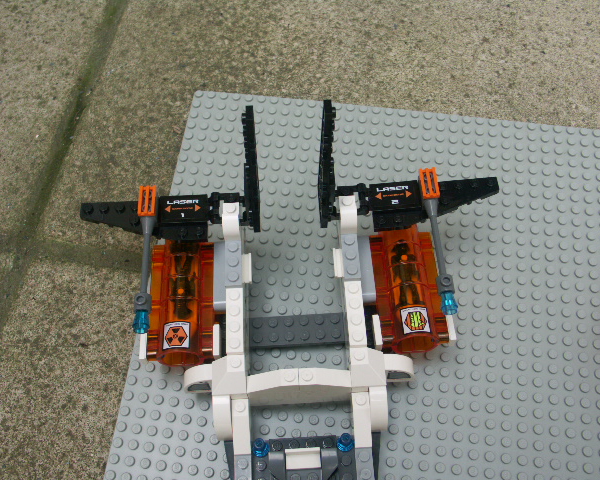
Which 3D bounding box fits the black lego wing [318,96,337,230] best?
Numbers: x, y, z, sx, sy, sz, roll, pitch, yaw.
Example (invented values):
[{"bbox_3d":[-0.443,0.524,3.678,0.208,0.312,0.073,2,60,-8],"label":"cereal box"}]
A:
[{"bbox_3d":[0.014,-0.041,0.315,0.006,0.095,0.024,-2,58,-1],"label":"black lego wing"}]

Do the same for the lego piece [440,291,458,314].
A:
[{"bbox_3d":[0.067,0.028,0.275,0.008,0.008,0.010,-3,65,0],"label":"lego piece"}]

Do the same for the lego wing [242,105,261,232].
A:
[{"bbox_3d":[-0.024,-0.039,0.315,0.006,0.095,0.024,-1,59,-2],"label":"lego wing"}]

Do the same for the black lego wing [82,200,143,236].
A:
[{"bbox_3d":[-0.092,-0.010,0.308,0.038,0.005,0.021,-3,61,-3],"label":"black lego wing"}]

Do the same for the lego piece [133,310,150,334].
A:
[{"bbox_3d":[-0.071,0.037,0.275,0.008,0.008,0.010,-3,65,0],"label":"lego piece"}]

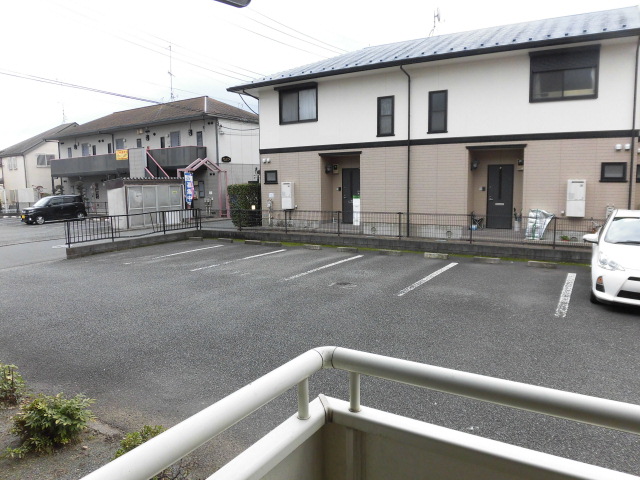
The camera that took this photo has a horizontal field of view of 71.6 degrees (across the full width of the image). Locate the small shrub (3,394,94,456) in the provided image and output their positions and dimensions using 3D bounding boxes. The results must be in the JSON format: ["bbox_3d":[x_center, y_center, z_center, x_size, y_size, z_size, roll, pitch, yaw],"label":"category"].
[{"bbox_3d":[-1.960,1.345,3.260,0.580,0.430,0.550,4,8,30],"label":"small shrub"}]

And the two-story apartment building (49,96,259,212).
[{"bbox_3d":[-11.938,-5.760,32.421,20.100,7.230,7.400,5,9,35],"label":"two-story apartment building"}]

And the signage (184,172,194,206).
[{"bbox_3d":[-7.059,-2.732,24.000,0.540,1.850,0.100,-3,8,-18],"label":"signage"}]

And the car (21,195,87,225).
[{"bbox_3d":[-15.527,-1.845,25.945,1.475,1.630,3.395,3,8,29],"label":"car"}]

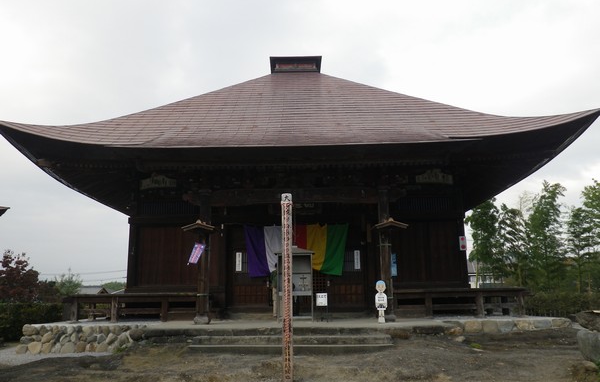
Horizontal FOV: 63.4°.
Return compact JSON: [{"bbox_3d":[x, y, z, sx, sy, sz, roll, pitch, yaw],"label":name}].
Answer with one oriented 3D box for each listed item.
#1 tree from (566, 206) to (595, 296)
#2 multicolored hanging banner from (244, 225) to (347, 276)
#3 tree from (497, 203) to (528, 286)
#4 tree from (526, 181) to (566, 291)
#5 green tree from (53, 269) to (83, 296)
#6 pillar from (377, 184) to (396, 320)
[{"bbox_3d":[12.850,2.900,22.300,1.500,4.500,1.500,-1,-10,1],"label":"tree"},{"bbox_3d":[-0.126,1.904,15.563,3.402,1.729,0.150,-1,-10,1],"label":"multicolored hanging banner"},{"bbox_3d":[10.020,2.850,22.900,1.500,4.700,1.500,-1,-10,1],"label":"tree"},{"bbox_3d":[11.620,2.400,22.900,1.900,5.700,1.900,-1,-10,1],"label":"tree"},{"bbox_3d":[-11.900,5.000,24.800,1.500,2.100,1.500,-1,-10,1],"label":"green tree"},{"bbox_3d":[2.283,1.650,12.779,0.310,3.397,0.310,-1,-10,1],"label":"pillar"}]

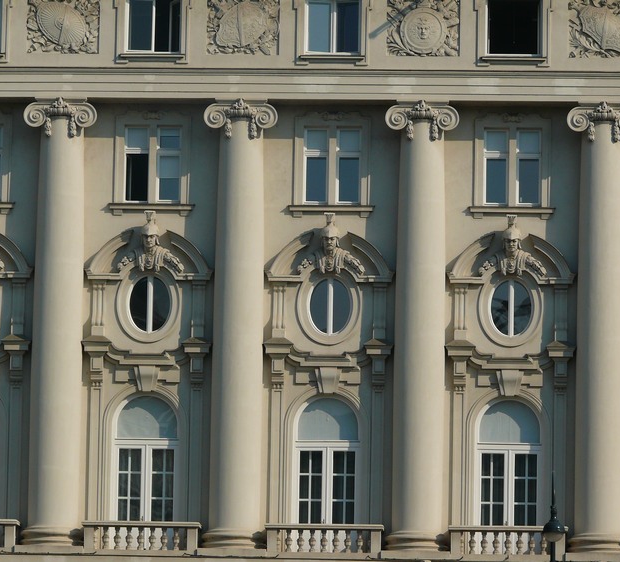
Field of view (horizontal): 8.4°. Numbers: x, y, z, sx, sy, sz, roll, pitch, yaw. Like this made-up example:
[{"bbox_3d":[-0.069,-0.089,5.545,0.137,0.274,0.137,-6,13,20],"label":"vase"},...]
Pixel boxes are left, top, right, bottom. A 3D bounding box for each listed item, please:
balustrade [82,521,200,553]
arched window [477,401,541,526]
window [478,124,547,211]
[{"bbox_3d":[-4.492,6.854,112.982,3.203,0.828,0.368,1,-7,3],"label":"balustrade"},{"bbox_3d":[5.374,5.216,113.776,1.749,4.033,0.172,1,-7,3],"label":"arched window"},{"bbox_3d":[4.893,-2.744,102.040,1.665,2.081,0.250,1,-6,3],"label":"window"}]

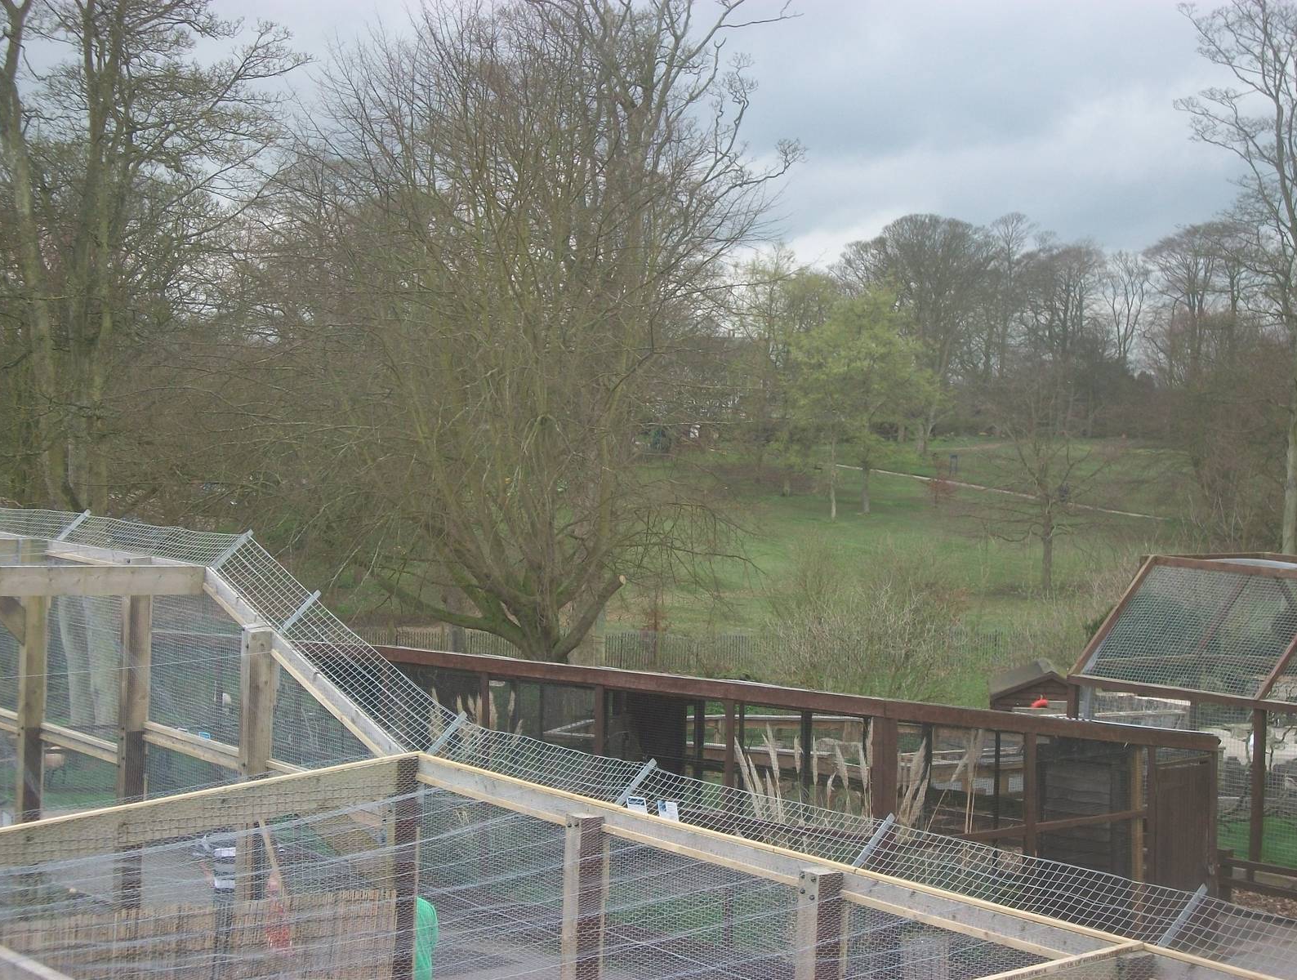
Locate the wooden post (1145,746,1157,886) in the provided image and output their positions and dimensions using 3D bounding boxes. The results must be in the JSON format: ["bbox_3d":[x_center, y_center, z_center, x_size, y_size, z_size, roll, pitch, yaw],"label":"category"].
[{"bbox_3d":[5.413,3.743,25.200,0.100,2.000,0.100,-1,3,-43],"label":"wooden post"}]

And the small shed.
[{"bbox_3d":[6.123,3.703,35.963,1.800,2.050,1.850,1,3,6],"label":"small shed"}]

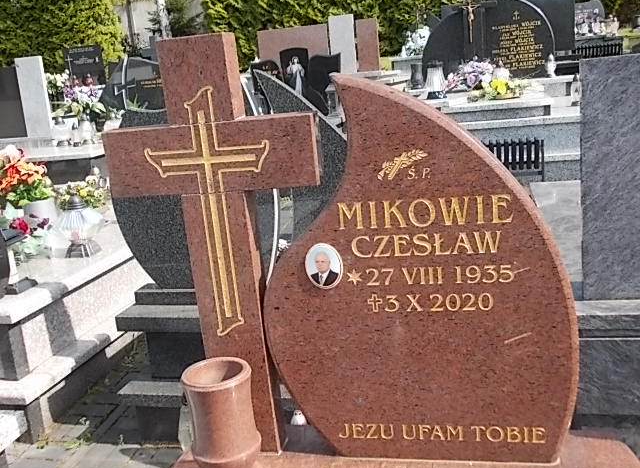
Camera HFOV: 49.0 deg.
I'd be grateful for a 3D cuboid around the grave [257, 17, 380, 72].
[{"bbox_3d":[-0.006,-2.416,9.100,1.580,0.740,0.220,-2,13,14],"label":"grave"}]

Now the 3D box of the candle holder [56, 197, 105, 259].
[{"bbox_3d":[-1.193,-0.052,3.444,0.205,0.285,0.205,-2,13,14],"label":"candle holder"}]

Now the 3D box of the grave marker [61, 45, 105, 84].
[{"bbox_3d":[-3.211,-2.289,9.600,0.580,0.600,0.100,-2,13,14],"label":"grave marker"}]

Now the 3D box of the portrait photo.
[{"bbox_3d":[0.009,0.068,1.495,0.082,0.102,0.010,-3,13,13],"label":"portrait photo"}]

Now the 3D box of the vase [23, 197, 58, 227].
[{"bbox_3d":[-1.635,-0.108,4.119,0.185,0.180,0.185,-2,13,14],"label":"vase"}]

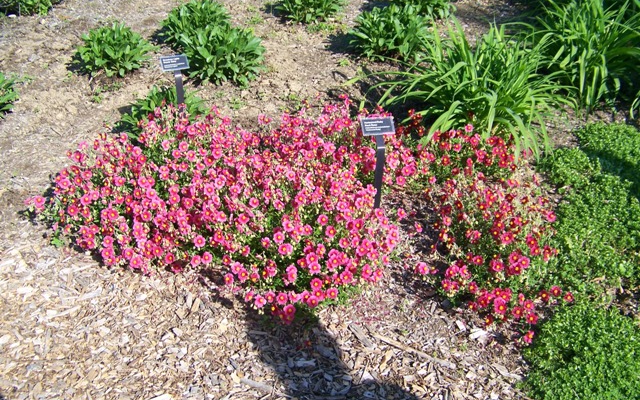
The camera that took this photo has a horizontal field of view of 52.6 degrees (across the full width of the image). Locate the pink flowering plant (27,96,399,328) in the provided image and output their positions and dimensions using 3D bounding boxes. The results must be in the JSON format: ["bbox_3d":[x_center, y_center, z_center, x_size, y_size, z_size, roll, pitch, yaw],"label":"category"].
[{"bbox_3d":[-0.369,-0.063,2.377,1.336,0.265,1.295,0,33,0],"label":"pink flowering plant"}]

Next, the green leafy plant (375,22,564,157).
[{"bbox_3d":[0.643,-0.490,2.820,0.816,0.500,0.734,0,33,0],"label":"green leafy plant"}]

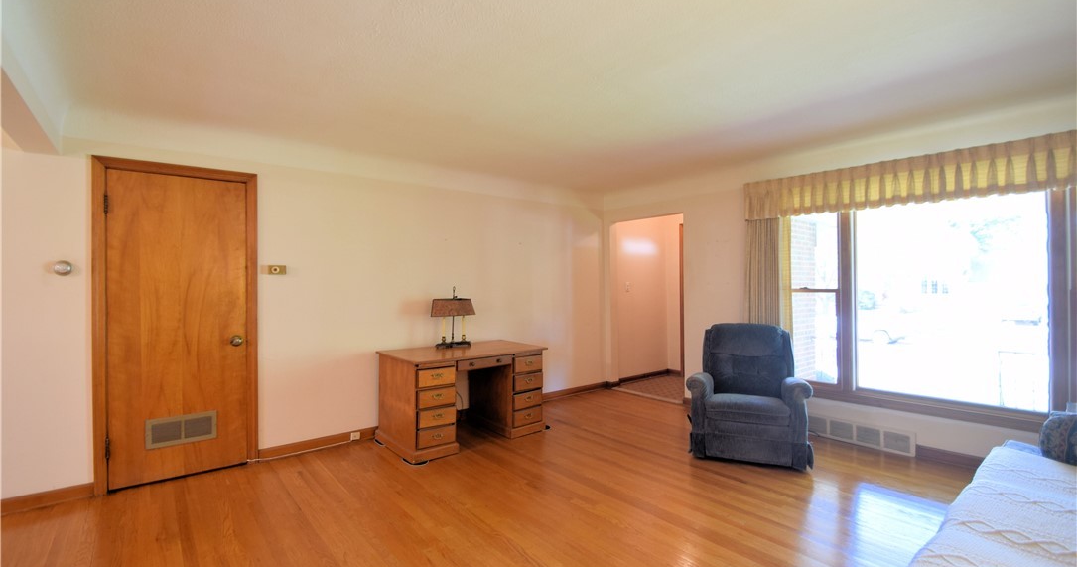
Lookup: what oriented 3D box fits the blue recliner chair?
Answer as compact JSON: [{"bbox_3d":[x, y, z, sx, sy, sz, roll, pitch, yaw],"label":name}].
[{"bbox_3d":[1.688,0.830,3.689,0.840,0.956,0.930,-1,0,22],"label":"blue recliner chair"}]

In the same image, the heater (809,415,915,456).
[{"bbox_3d":[2.571,1.205,3.640,0.050,0.188,0.780,0,0,-39],"label":"heater"}]

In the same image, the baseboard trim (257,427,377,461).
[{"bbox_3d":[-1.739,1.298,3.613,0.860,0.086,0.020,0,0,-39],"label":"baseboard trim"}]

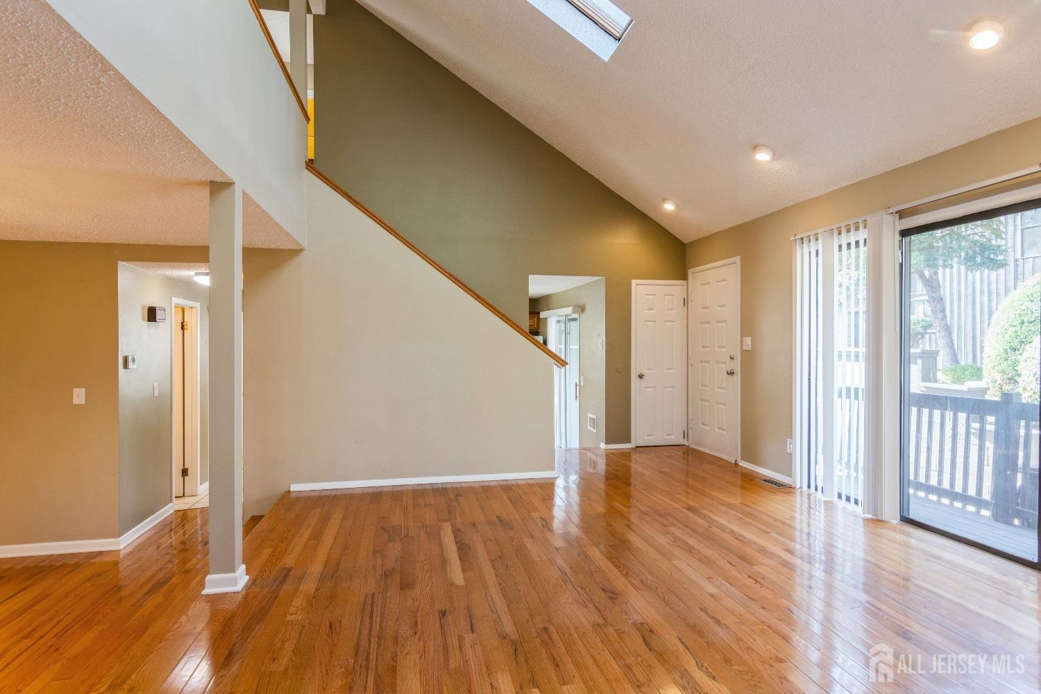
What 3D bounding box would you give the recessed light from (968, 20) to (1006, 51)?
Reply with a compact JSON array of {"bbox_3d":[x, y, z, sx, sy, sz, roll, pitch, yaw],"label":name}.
[{"bbox_3d":[2.388,-1.600,2.674,0.155,0.050,0.155,32,-7,-11],"label":"recessed light"}]

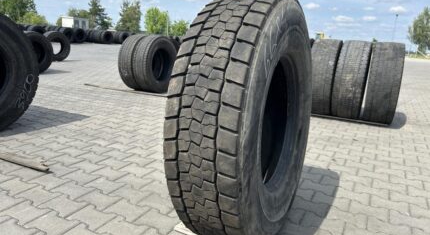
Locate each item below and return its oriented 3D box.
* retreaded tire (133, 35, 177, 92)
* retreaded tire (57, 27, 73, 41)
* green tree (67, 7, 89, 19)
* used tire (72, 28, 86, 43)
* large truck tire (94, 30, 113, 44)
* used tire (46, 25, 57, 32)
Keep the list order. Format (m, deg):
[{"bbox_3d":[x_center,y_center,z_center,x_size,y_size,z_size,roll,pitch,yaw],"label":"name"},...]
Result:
[{"bbox_3d":[-1.050,-0.947,5.795,0.300,1.010,1.010,9,14,24],"label":"retreaded tire"},{"bbox_3d":[-11.104,-6.147,24.200,0.330,1.030,1.030,9,14,26],"label":"retreaded tire"},{"bbox_3d":[-23.260,-16.267,55.075,4.431,4.881,4.431,-2,15,-22],"label":"green tree"},{"bbox_3d":[-9.892,-5.991,23.700,0.300,1.020,1.020,10,15,26],"label":"used tire"},{"bbox_3d":[-8.771,-6.469,26.200,0.360,1.030,1.030,9,14,26],"label":"large truck tire"},{"bbox_3d":[-12.585,-6.498,25.000,0.330,1.030,1.030,9,14,26],"label":"used tire"}]

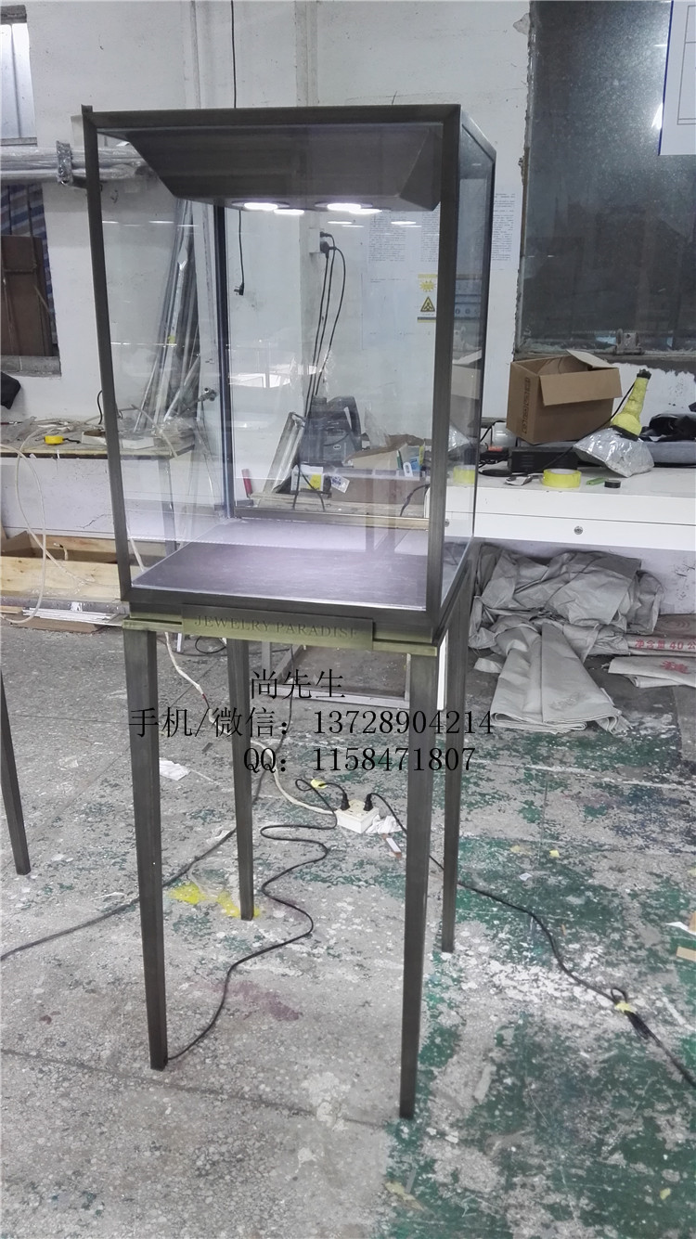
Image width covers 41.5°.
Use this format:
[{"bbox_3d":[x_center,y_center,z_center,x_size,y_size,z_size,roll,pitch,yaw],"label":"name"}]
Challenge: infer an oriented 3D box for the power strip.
[{"bbox_3d":[0.029,0.554,2.587,0.085,0.039,0.088,14,24,34],"label":"power strip"}]

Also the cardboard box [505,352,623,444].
[{"bbox_3d":[0.802,-0.826,3.450,0.314,0.260,0.273,-8,28,-12],"label":"cardboard box"}]

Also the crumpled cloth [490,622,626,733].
[{"bbox_3d":[0.758,0.187,3.291,0.430,0.125,0.720,5,20,13],"label":"crumpled cloth"}]

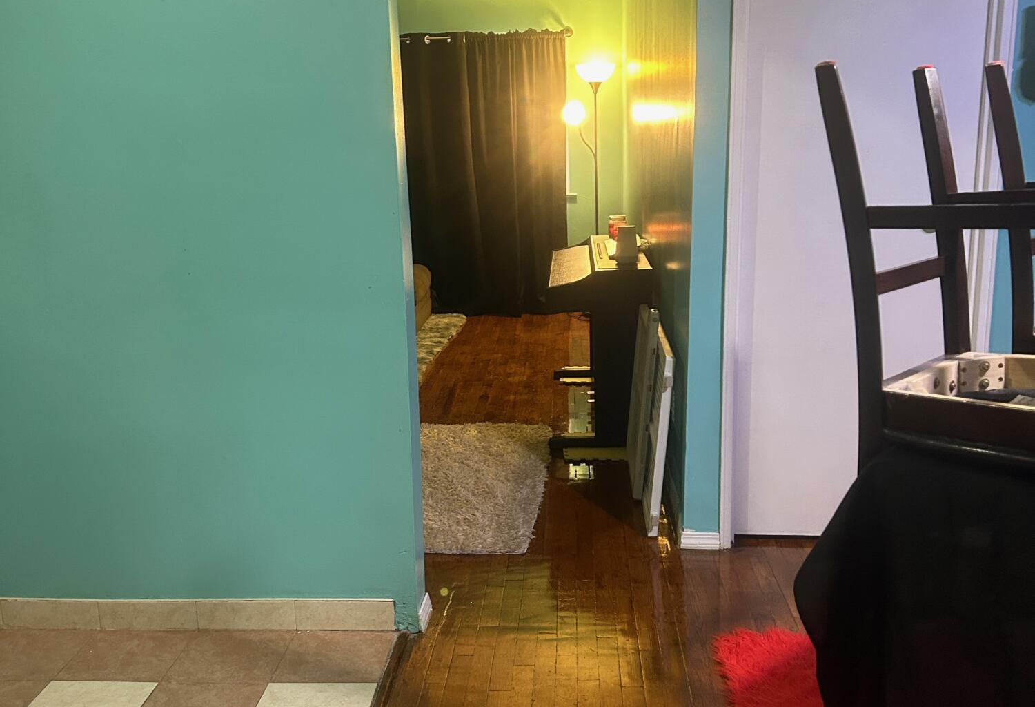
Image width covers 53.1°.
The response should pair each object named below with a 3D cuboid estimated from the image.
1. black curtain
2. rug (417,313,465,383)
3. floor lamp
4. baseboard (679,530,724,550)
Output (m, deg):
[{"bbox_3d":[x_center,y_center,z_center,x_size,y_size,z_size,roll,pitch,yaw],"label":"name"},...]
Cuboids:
[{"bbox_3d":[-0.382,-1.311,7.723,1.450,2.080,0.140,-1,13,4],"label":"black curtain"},{"bbox_3d":[-1.183,-0.027,6.836,1.400,0.040,2.300,0,13,5],"label":"rug"},{"bbox_3d":[0.508,-1.092,7.292,0.380,1.820,0.290,-1,13,4],"label":"floor lamp"},{"bbox_3d":[0.639,0.652,3.628,0.138,0.065,0.018,0,13,5],"label":"baseboard"}]

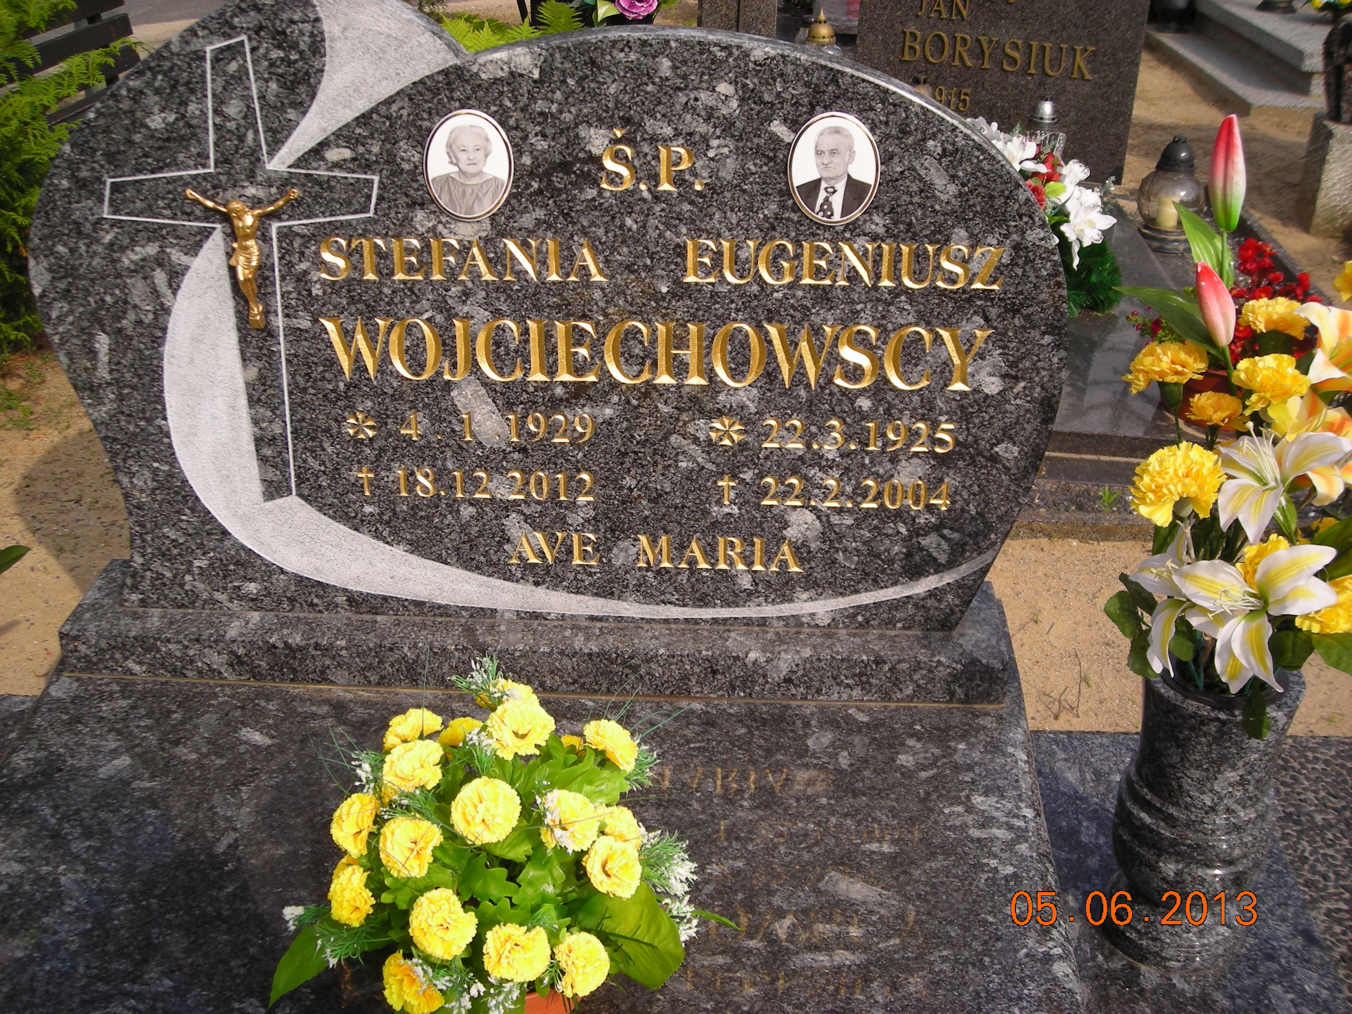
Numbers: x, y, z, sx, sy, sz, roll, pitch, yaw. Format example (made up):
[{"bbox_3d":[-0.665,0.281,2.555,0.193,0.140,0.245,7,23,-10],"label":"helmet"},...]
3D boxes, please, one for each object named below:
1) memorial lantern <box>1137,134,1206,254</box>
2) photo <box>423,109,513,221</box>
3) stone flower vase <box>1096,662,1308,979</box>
[{"bbox_3d":[1.118,-0.705,3.340,0.150,0.243,0.150,1,26,3],"label":"memorial lantern"},{"bbox_3d":[-0.183,-0.299,1.308,0.080,0.100,0.011,1,25,3],"label":"photo"},{"bbox_3d":[0.482,0.277,1.371,0.139,0.280,0.139,1,26,3],"label":"stone flower vase"}]

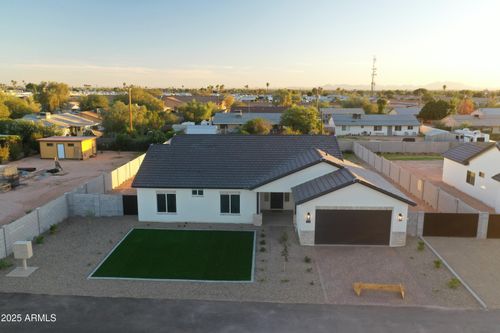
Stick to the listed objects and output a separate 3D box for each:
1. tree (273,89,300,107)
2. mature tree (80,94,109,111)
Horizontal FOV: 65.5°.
[{"bbox_3d":[14.753,-26.482,157.867,11.372,9.558,10.803,1,11,2],"label":"tree"},{"bbox_3d":[-45.395,-16.811,114.284,8.170,8.280,8.170,0,11,2],"label":"mature tree"}]

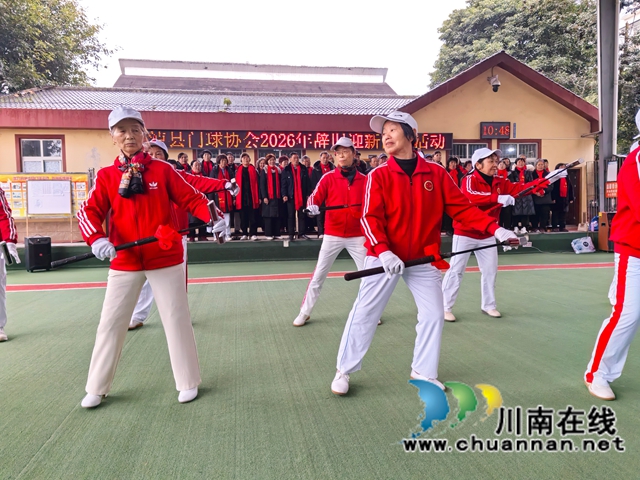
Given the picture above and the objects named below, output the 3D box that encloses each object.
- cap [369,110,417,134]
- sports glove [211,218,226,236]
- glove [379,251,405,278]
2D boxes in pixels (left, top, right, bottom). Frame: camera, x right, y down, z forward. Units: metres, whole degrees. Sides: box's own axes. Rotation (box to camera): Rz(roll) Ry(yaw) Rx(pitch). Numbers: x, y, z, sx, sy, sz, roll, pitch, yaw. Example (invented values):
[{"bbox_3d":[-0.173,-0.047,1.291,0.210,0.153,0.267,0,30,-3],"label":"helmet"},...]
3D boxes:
[{"bbox_3d":[0.401,-0.625,2.680,0.260,0.130,0.180,5,-1,-40],"label":"cap"},{"bbox_3d":[-0.509,-0.064,2.500,0.090,0.100,0.100,-2,4,-20],"label":"sports glove"},{"bbox_3d":[0.368,0.125,2.580,0.120,0.140,0.110,-2,4,-15],"label":"glove"}]

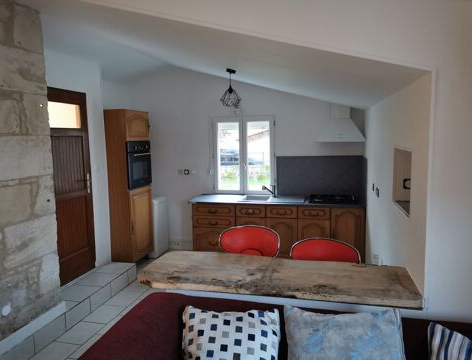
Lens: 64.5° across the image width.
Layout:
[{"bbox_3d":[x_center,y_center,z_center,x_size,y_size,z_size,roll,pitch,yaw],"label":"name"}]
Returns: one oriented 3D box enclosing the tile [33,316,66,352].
[{"bbox_3d":[-1.569,1.303,3.180,0.020,0.168,0.365,0,6,13],"label":"tile"}]

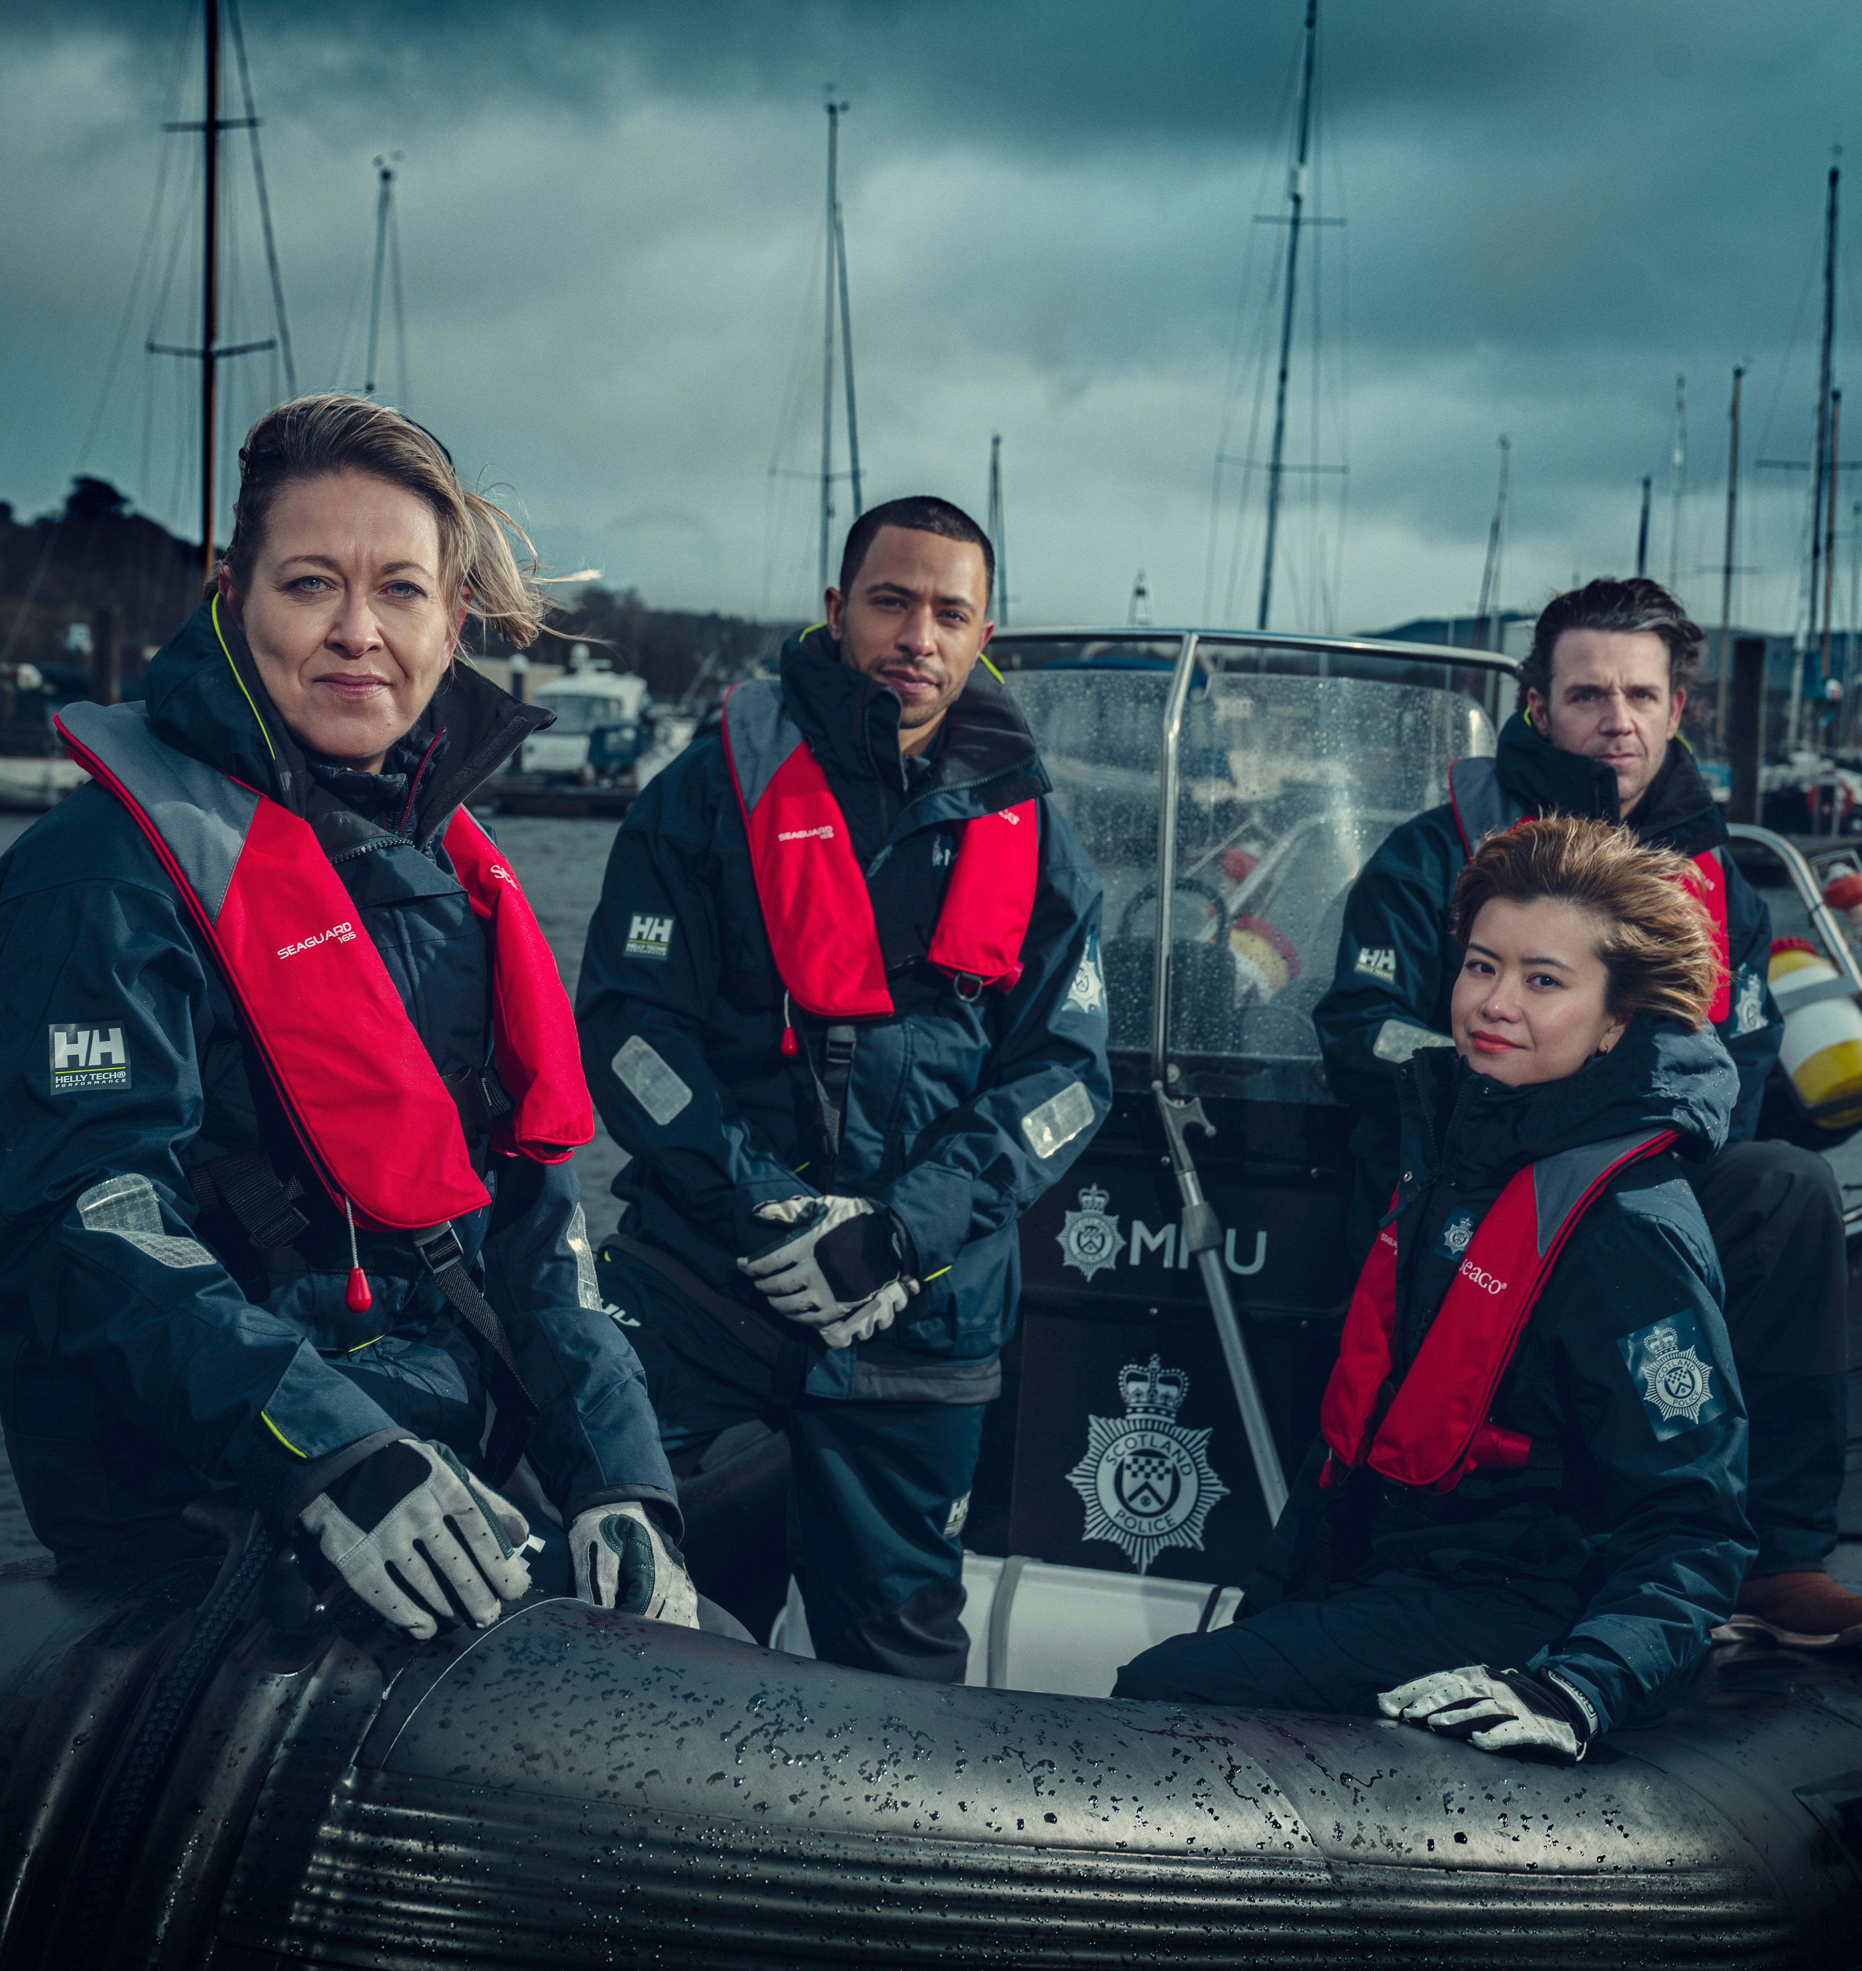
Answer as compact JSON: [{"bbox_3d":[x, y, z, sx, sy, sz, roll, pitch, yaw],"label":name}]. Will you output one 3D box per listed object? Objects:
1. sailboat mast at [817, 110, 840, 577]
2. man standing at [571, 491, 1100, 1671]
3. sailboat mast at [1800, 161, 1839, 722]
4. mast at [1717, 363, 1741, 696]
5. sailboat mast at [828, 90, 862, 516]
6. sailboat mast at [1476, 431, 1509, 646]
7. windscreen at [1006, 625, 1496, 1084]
[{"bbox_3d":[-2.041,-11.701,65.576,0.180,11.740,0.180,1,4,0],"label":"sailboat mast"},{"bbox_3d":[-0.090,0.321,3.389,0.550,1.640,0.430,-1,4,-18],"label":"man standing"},{"bbox_3d":[16.036,-9.762,59.629,0.180,10.280,0.180,3,4,0],"label":"sailboat mast"},{"bbox_3d":[19.389,-10.775,79.692,0.200,8.520,0.200,2,4,0],"label":"mast"},{"bbox_3d":[-1.543,-11.380,64.626,0.180,10.380,0.180,-4,4,0],"label":"sailboat mast"},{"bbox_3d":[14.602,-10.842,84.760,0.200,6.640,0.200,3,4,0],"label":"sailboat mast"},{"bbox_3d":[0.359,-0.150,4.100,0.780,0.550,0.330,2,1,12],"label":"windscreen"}]

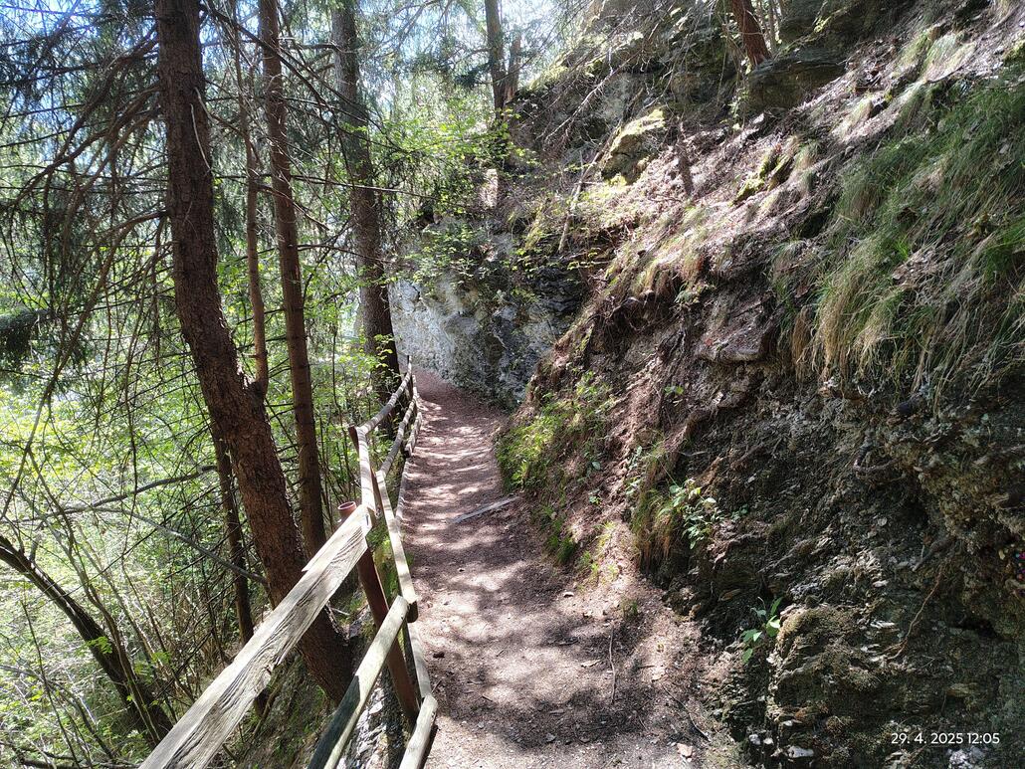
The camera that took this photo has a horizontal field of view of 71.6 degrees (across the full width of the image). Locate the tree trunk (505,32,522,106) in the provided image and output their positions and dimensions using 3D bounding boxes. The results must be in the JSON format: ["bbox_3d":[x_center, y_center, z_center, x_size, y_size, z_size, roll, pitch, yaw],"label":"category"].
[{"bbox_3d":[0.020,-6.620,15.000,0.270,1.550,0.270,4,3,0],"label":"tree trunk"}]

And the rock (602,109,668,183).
[{"bbox_3d":[1.940,-3.780,11.200,0.950,0.900,0.850,-1,3,14],"label":"rock"}]

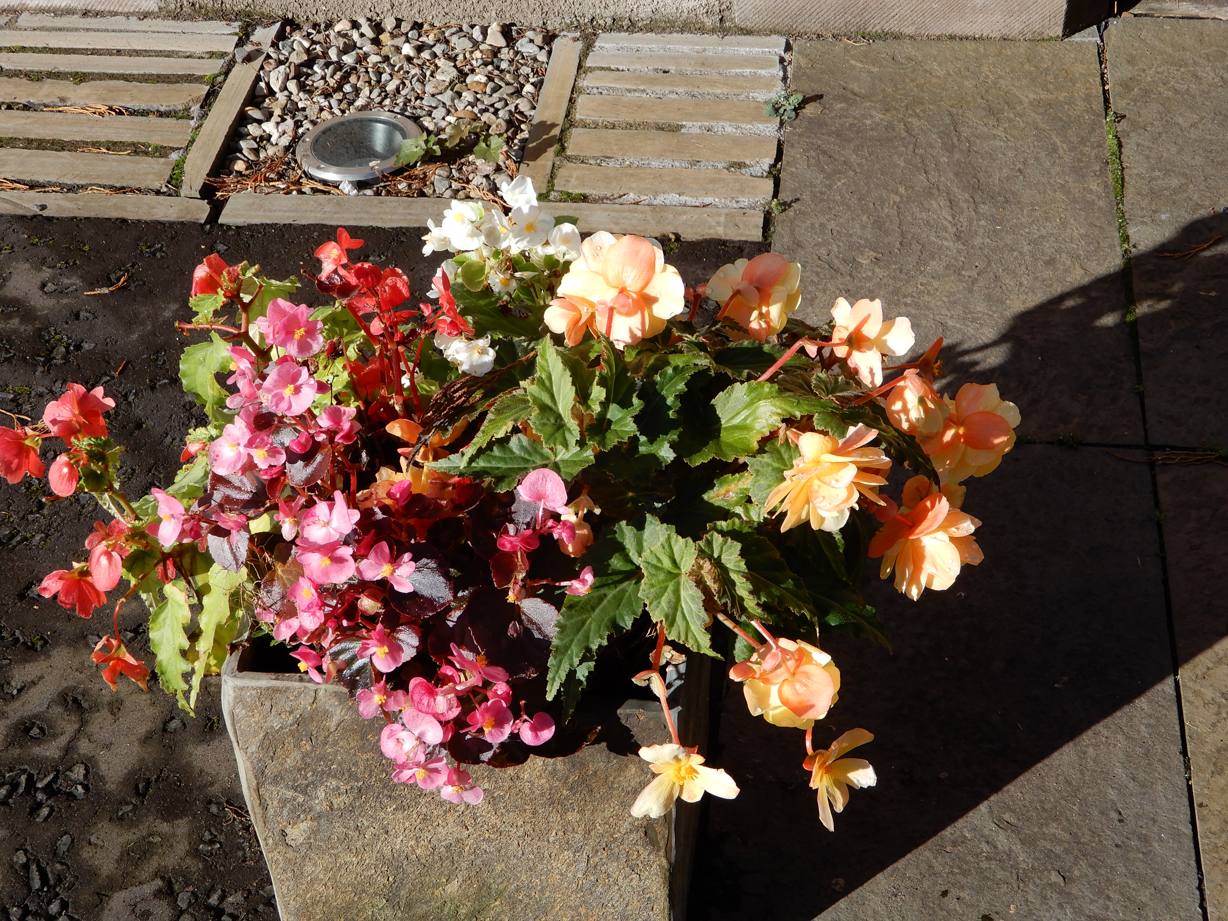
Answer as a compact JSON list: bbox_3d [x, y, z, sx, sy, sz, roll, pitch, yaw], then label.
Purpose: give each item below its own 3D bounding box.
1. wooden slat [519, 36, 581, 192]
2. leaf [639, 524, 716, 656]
[{"bbox_3d":[-0.091,-0.487,2.567,0.045,0.035,0.388,4,46,6],"label":"wooden slat"},{"bbox_3d":[0.045,0.090,1.207,0.054,0.025,0.094,-21,90,8],"label":"leaf"}]

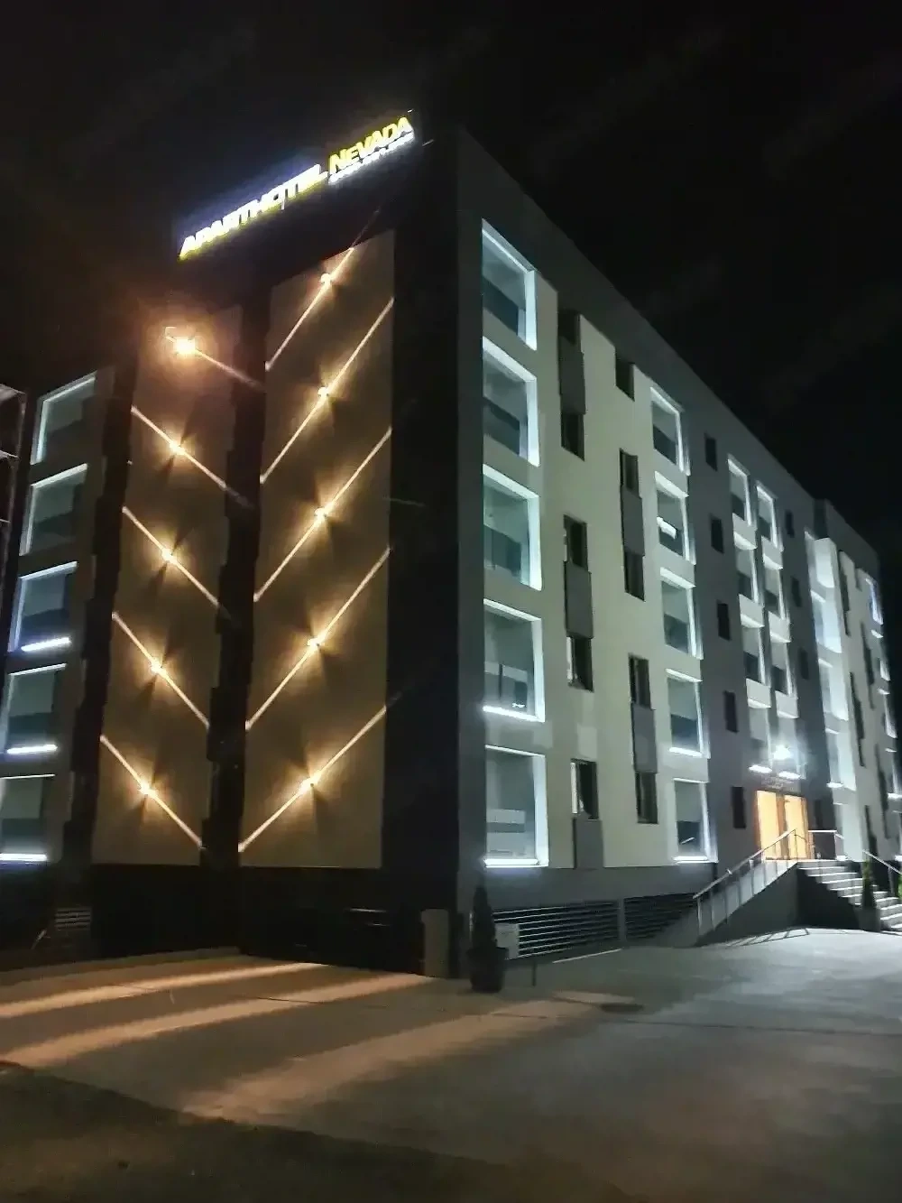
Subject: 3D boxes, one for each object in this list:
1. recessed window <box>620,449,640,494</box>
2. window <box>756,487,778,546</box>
[{"bbox_3d":[4.604,-3.455,23.759,0.200,1.034,1.079,-11,-19,35],"label":"recessed window"},{"bbox_3d":[12.252,-3.191,35.267,0.300,1.947,2.355,-10,-18,34],"label":"window"}]

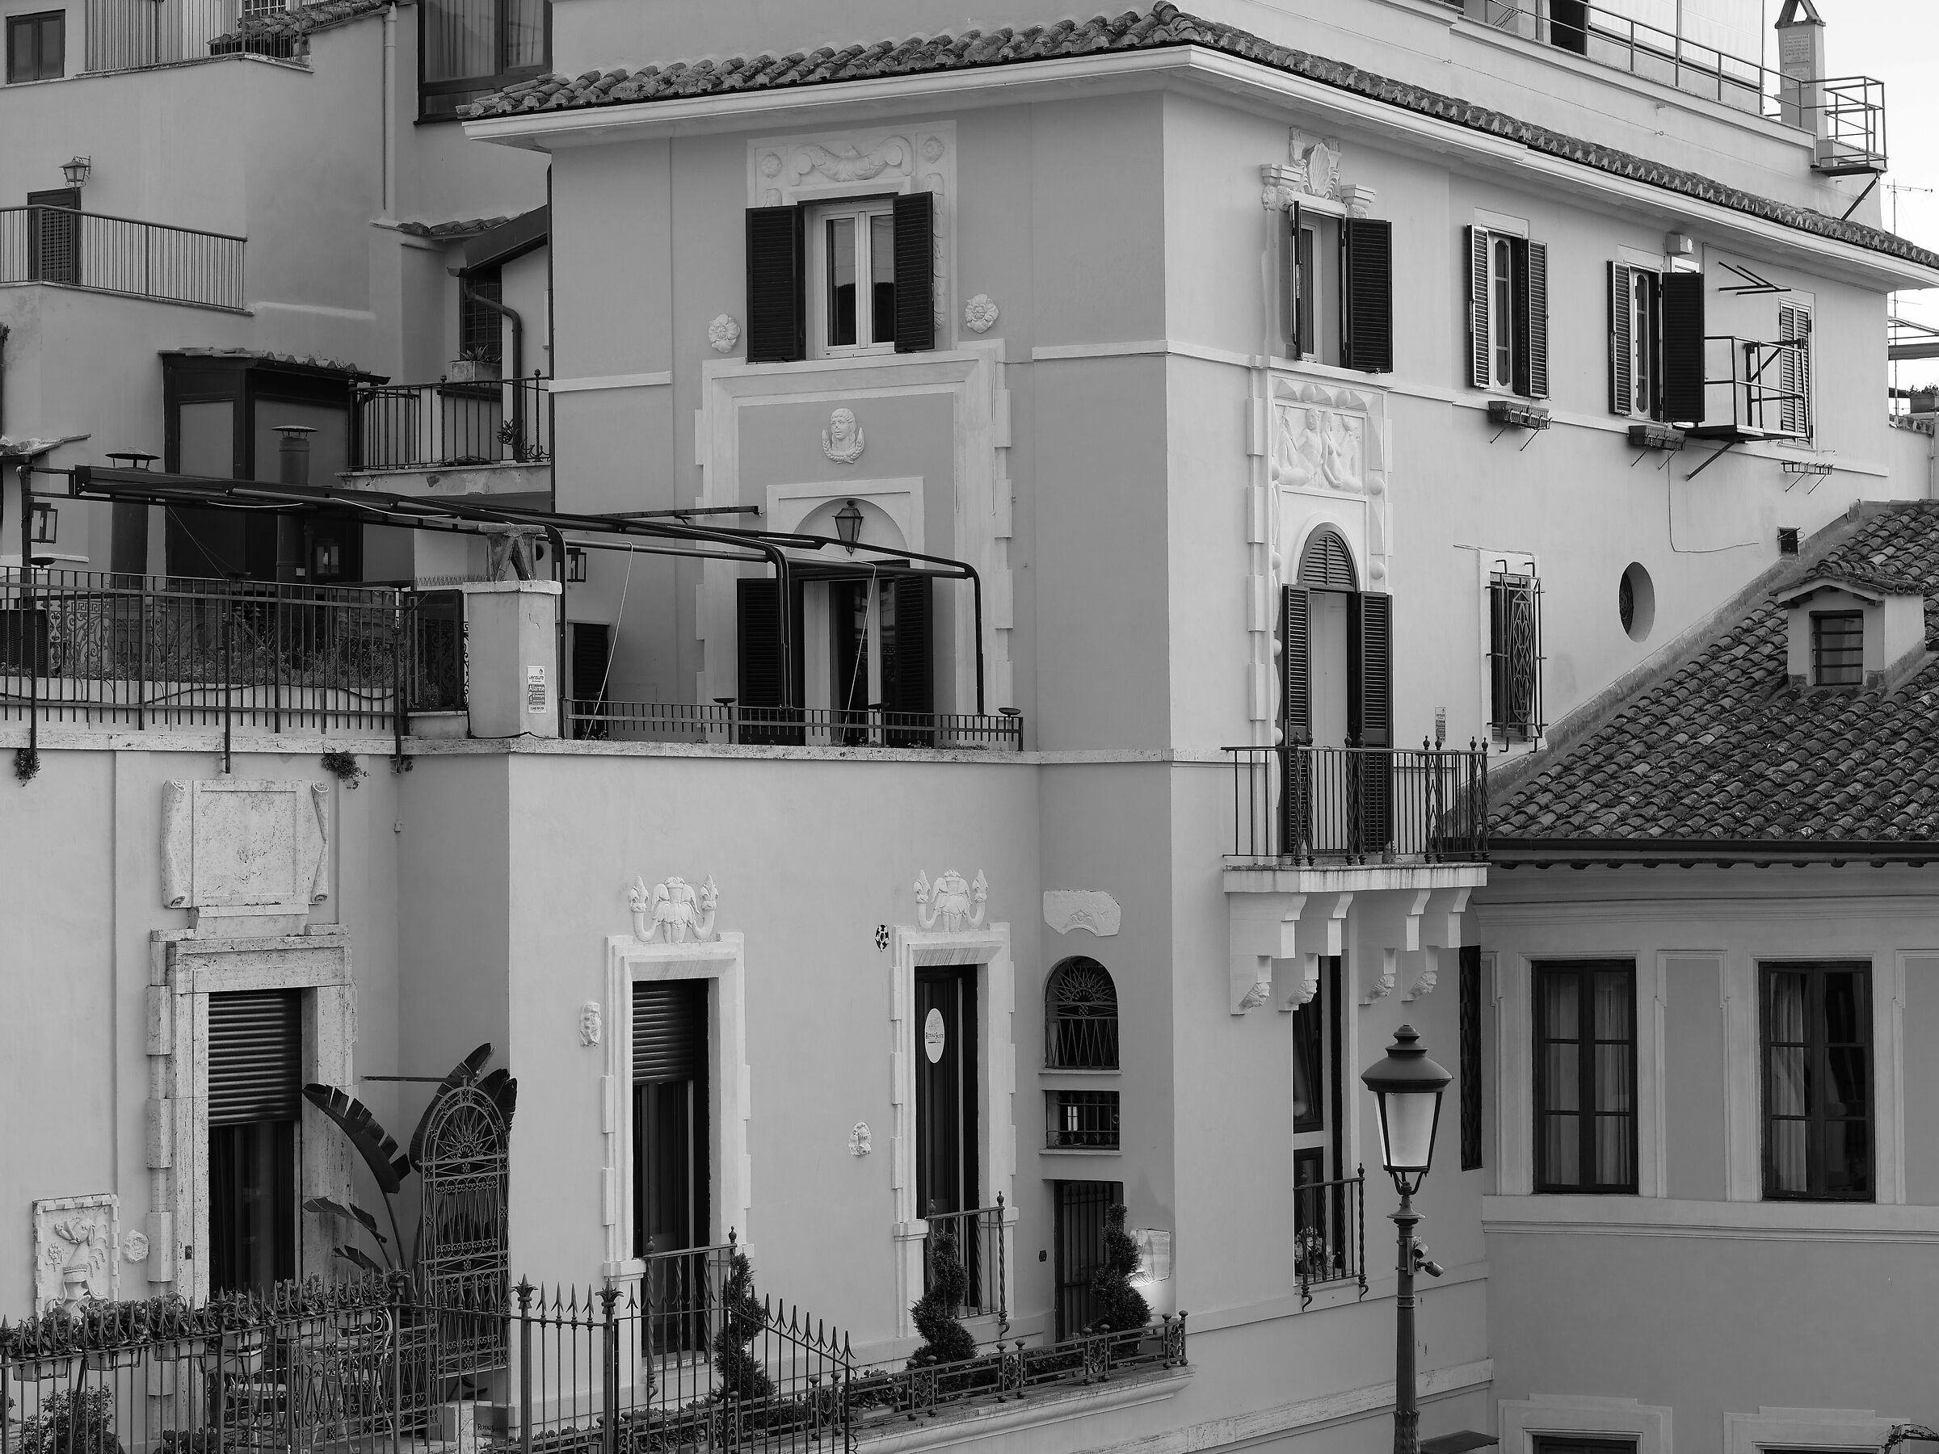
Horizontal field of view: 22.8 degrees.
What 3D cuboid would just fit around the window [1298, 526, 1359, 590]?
[{"bbox_3d":[3.497,-1.654,46.986,0.100,0.635,1.317,-1,-2,31],"label":"window"}]

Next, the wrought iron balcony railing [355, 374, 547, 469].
[{"bbox_3d":[-5.401,-3.295,53.741,2.724,0.972,1.300,-1,-2,31],"label":"wrought iron balcony railing"}]

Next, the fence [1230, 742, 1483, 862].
[{"bbox_3d":[3.888,0.761,47.634,0.759,1.190,4.363,-1,-2,31],"label":"fence"}]

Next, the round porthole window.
[{"bbox_3d":[7.343,-1.378,53.589,0.200,0.906,0.952,-1,-2,31],"label":"round porthole window"}]

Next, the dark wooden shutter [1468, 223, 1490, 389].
[{"bbox_3d":[5.293,-4.341,49.914,0.045,1.657,0.522,-1,-2,27],"label":"dark wooden shutter"}]

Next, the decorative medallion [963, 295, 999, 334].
[{"bbox_3d":[0.108,-3.948,46.075,0.350,0.377,0.100,-1,-2,31],"label":"decorative medallion"}]

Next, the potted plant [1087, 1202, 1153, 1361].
[{"bbox_3d":[1.357,5.024,43.591,0.573,1.433,0.573,-1,-1,0],"label":"potted plant"}]

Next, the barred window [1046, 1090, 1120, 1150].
[{"bbox_3d":[1.071,3.712,45.495,0.724,0.571,0.150,-1,-2,31],"label":"barred window"}]

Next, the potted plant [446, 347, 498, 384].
[{"bbox_3d":[-5.609,-4.081,54.300,0.520,0.430,0.280,-1,-2,31],"label":"potted plant"}]

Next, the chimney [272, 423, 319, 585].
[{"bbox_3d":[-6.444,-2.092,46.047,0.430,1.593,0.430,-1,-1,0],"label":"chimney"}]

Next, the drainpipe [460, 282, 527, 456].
[{"bbox_3d":[-5.161,-3.873,52.186,0.634,1.920,0.300,-1,-2,31],"label":"drainpipe"}]

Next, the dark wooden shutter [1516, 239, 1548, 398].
[{"bbox_3d":[6.057,-4.339,51.223,0.045,1.667,0.512,-1,-2,33],"label":"dark wooden shutter"}]

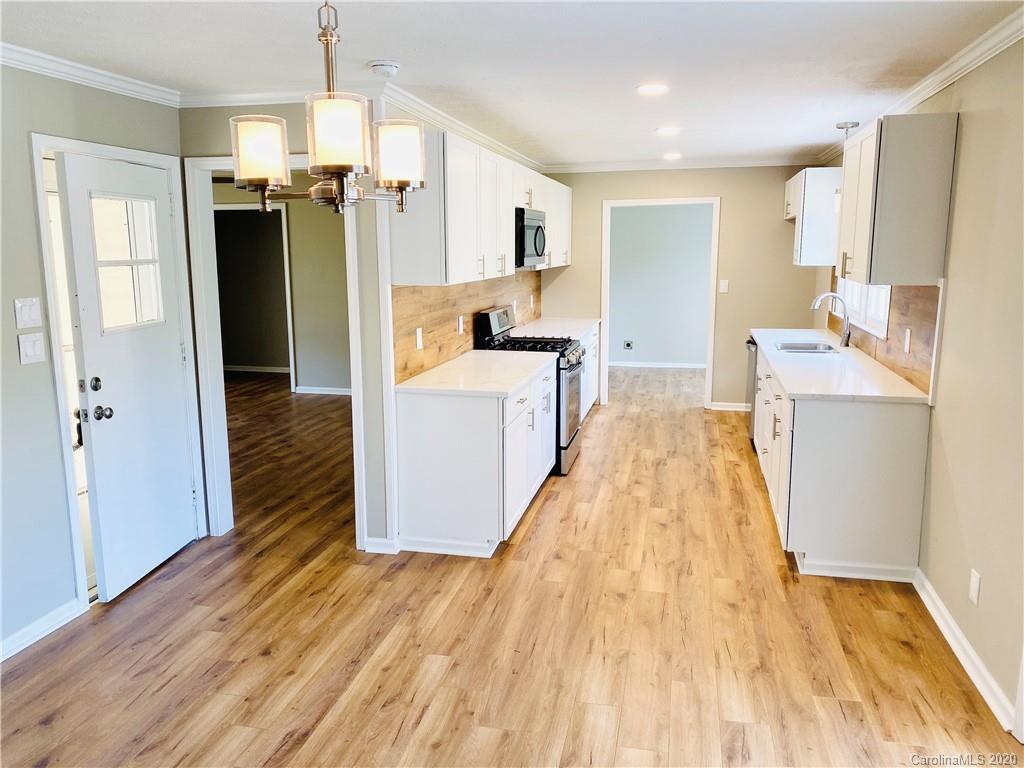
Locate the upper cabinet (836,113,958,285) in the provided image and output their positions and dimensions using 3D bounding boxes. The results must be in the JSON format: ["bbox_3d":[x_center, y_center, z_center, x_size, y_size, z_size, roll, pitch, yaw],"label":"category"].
[{"bbox_3d":[1.861,-0.878,3.795,0.327,0.732,0.830,2,10,14],"label":"upper cabinet"}]

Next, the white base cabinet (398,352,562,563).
[{"bbox_3d":[-0.143,0.348,4.739,0.625,0.914,1.445,2,10,14],"label":"white base cabinet"}]

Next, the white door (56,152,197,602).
[{"bbox_3d":[-1.881,-0.047,3.842,0.044,2.048,0.791,1,10,8],"label":"white door"}]

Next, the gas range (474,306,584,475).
[{"bbox_3d":[0.159,0.028,5.776,0.685,1.175,0.760,2,10,14],"label":"gas range"}]

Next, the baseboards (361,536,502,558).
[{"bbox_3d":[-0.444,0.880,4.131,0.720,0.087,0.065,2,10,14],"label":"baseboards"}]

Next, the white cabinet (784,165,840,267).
[{"bbox_3d":[2.566,-1.410,6.609,0.317,0.728,1.443,2,10,13],"label":"white cabinet"}]

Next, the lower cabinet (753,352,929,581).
[{"bbox_3d":[1.946,0.333,4.876,0.600,0.894,2.303,2,10,13],"label":"lower cabinet"}]

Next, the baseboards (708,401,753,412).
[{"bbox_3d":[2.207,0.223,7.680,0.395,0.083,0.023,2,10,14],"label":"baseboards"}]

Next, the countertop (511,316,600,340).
[{"bbox_3d":[0.400,-0.511,7.089,0.626,0.029,1.911,2,10,13],"label":"countertop"}]

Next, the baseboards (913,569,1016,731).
[{"bbox_3d":[1.830,1.032,3.191,0.015,0.107,1.215,2,10,13],"label":"baseboards"}]

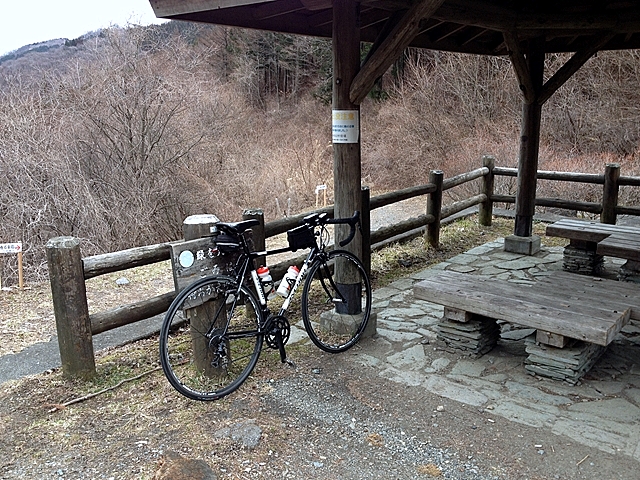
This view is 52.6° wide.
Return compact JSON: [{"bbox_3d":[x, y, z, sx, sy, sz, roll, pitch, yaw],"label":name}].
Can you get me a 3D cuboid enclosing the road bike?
[{"bbox_3d":[-0.232,0.321,3.814,1.650,0.950,0.440,-11,10,-44],"label":"road bike"}]

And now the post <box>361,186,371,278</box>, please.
[{"bbox_3d":[0.372,-0.048,5.635,0.150,0.808,0.150,-1,13,0],"label":"post"}]

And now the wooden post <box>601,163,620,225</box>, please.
[{"bbox_3d":[3.253,-0.457,7.240,0.160,0.765,0.160,-1,13,0],"label":"wooden post"}]

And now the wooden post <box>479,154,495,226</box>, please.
[{"bbox_3d":[1.992,-0.576,7.710,0.145,0.824,0.145,-1,13,0],"label":"wooden post"}]

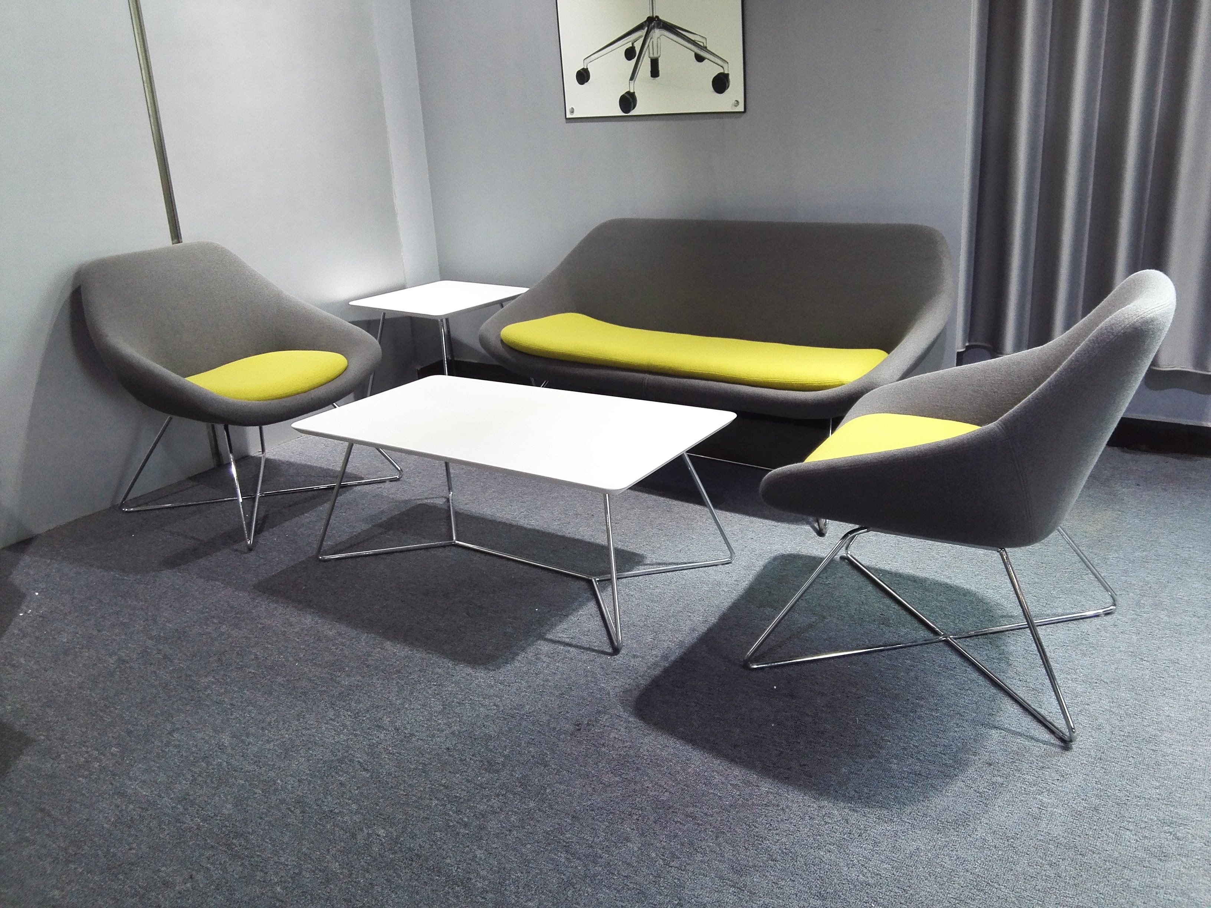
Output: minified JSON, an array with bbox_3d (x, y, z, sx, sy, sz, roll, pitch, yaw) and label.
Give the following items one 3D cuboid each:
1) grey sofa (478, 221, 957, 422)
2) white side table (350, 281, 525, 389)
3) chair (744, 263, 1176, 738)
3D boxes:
[{"bbox_3d":[0.323,-0.331,3.297,1.572,0.786,0.756,12,24,36],"label":"grey sofa"},{"bbox_3d":[-0.637,-0.398,4.091,0.534,0.479,0.534,12,24,36],"label":"white side table"},{"bbox_3d":[0.739,0.029,2.191,0.750,0.806,0.756,9,23,30],"label":"chair"}]

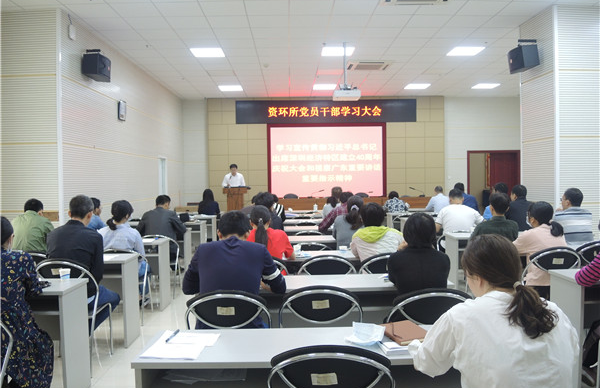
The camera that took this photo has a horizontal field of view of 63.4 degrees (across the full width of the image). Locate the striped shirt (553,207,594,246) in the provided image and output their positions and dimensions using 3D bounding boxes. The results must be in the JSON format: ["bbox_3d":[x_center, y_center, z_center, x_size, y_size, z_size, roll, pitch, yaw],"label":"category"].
[{"bbox_3d":[2.914,0.439,5.192,0.460,0.610,0.360,-1,2,-19],"label":"striped shirt"}]

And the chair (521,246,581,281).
[{"bbox_3d":[2.125,0.867,4.352,0.500,0.820,0.530,-1,2,-7],"label":"chair"}]

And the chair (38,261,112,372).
[{"bbox_3d":[-1.739,0.920,3.800,0.500,0.870,0.550,-1,2,-1],"label":"chair"}]

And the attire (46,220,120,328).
[{"bbox_3d":[-1.699,0.685,3.898,0.510,1.020,0.680,0,2,7],"label":"attire"}]

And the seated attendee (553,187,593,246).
[{"bbox_3d":[2.878,0.598,5.268,0.500,1.300,0.750,-1,2,-13],"label":"seated attendee"}]

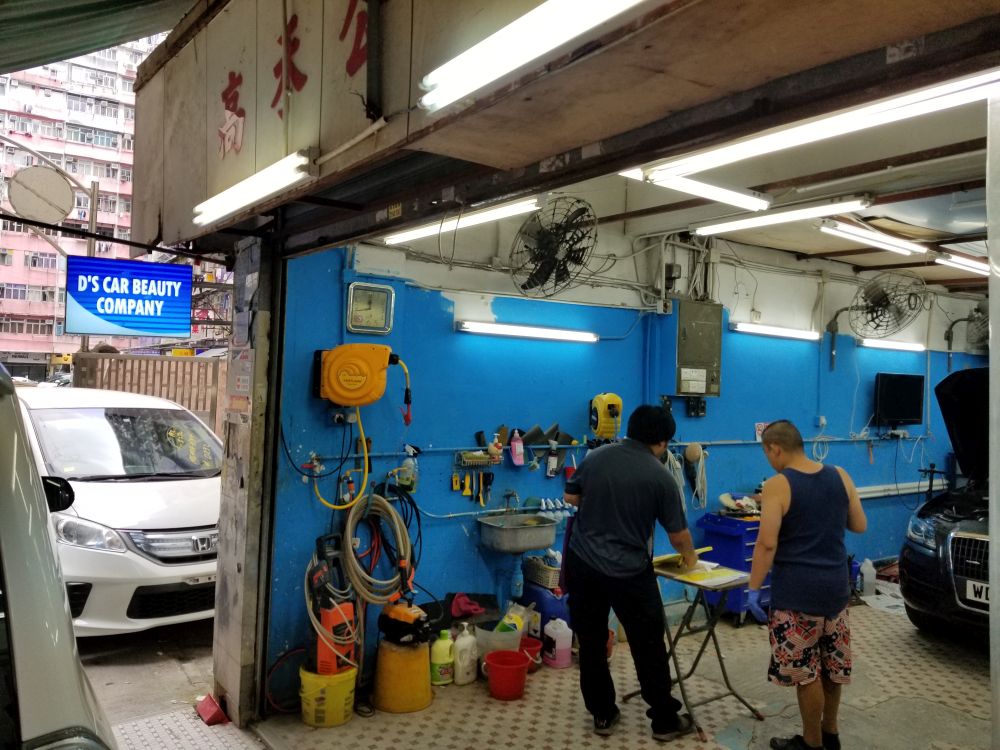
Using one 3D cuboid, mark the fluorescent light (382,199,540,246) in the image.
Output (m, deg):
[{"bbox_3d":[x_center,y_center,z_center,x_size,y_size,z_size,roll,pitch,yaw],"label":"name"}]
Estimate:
[{"bbox_3d":[-0.226,-0.701,3.503,0.080,0.065,1.230,3,-2,-40],"label":"fluorescent light"}]

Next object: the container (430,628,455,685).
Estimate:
[{"bbox_3d":[-0.331,1.653,4.435,0.135,0.295,0.100,2,-2,-16],"label":"container"}]

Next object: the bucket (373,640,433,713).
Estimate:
[{"bbox_3d":[-0.546,1.692,4.306,0.325,0.340,0.325,2,-1,0],"label":"bucket"}]

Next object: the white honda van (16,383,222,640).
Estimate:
[{"bbox_3d":[-3.431,0.993,6.552,1.700,1.720,4.220,3,-2,-43],"label":"white honda van"}]

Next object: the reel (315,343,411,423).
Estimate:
[{"bbox_3d":[-0.746,0.035,4.046,0.470,0.420,0.210,3,-2,-35],"label":"reel"}]

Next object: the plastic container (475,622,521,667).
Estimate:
[{"bbox_3d":[0.001,1.681,4.652,0.280,0.270,0.280,2,-2,0],"label":"plastic container"}]

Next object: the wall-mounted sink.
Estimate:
[{"bbox_3d":[0.114,1.015,4.786,0.450,0.165,0.350,3,-2,-35],"label":"wall-mounted sink"}]

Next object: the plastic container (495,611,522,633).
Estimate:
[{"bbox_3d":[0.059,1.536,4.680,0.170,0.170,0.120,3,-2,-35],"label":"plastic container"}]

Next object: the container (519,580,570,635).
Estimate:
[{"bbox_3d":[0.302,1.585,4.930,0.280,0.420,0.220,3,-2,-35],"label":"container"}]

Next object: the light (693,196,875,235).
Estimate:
[{"bbox_3d":[1.636,-0.957,4.535,0.060,0.085,1.210,3,-2,-36],"label":"light"}]

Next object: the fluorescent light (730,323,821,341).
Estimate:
[{"bbox_3d":[2.321,-0.368,6.269,1.230,0.080,0.080,3,-2,-35],"label":"fluorescent light"}]

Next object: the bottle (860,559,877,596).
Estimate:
[{"bbox_3d":[3.307,1.795,6.724,0.135,0.320,0.115,3,-2,-35],"label":"bottle"}]

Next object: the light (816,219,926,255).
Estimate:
[{"bbox_3d":[2.579,-0.932,5.135,1.220,0.085,0.150,3,-2,-36],"label":"light"}]

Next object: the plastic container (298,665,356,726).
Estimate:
[{"bbox_3d":[-0.878,1.623,3.857,0.290,0.265,0.290,2,-1,0],"label":"plastic container"}]

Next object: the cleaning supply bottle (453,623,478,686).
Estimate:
[{"bbox_3d":[-0.193,1.619,4.388,0.130,0.340,0.110,2,-1,-12],"label":"cleaning supply bottle"}]

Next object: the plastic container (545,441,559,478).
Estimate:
[{"bbox_3d":[0.351,0.566,5.092,0.075,0.240,0.060,7,-2,-35],"label":"plastic container"}]

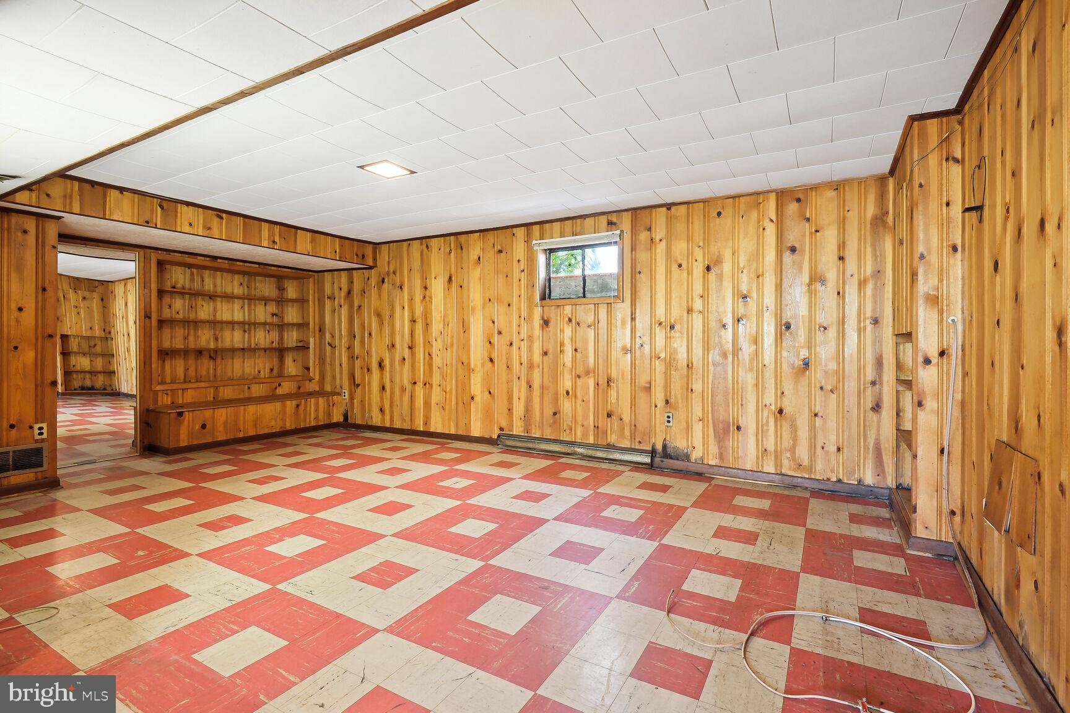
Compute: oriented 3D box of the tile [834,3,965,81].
[{"bbox_3d":[1.514,-1.318,2.016,0.410,0.018,0.404,1,2,30],"label":"tile"}]

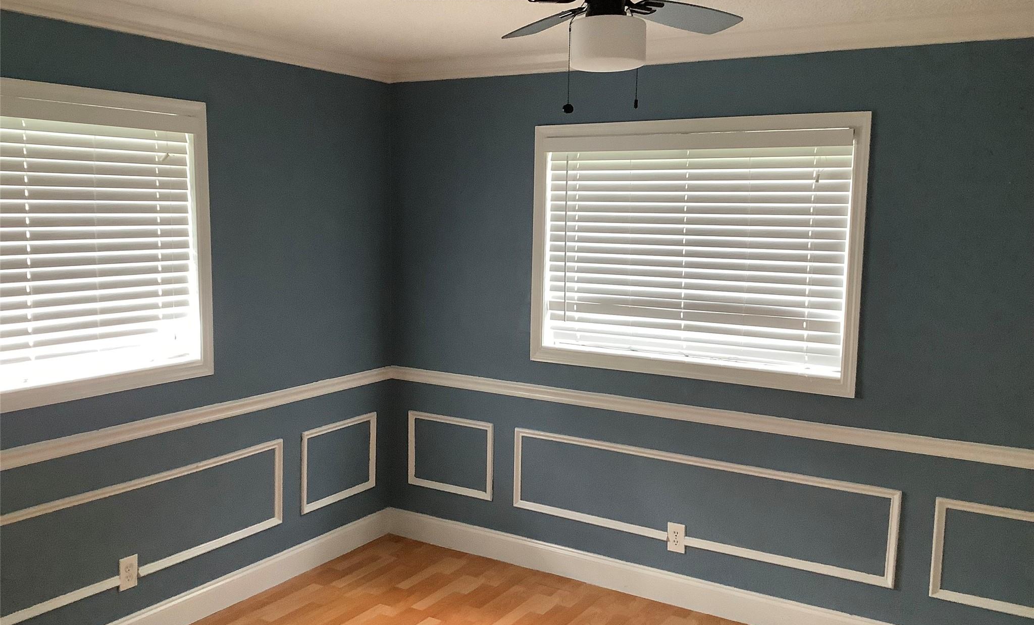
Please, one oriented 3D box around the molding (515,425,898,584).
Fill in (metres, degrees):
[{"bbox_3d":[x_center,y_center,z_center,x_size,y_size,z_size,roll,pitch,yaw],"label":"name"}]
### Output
[{"bbox_3d":[0.711,0.800,3.940,1.704,0.380,0.020,5,8,31],"label":"molding"}]

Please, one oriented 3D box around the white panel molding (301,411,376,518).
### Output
[{"bbox_3d":[-0.838,0.718,4.455,0.020,0.383,0.515,5,8,31],"label":"white panel molding"}]

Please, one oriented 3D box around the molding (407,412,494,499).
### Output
[{"bbox_3d":[-0.338,0.707,4.579,0.509,0.380,0.020,5,8,31],"label":"molding"}]

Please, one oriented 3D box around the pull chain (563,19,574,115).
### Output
[{"bbox_3d":[0.126,-0.606,2.273,0.027,0.228,0.027,1,7,3],"label":"pull chain"}]

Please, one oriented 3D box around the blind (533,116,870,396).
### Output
[{"bbox_3d":[0.683,-0.258,3.850,1.443,1.071,0.045,5,8,31],"label":"blind"}]

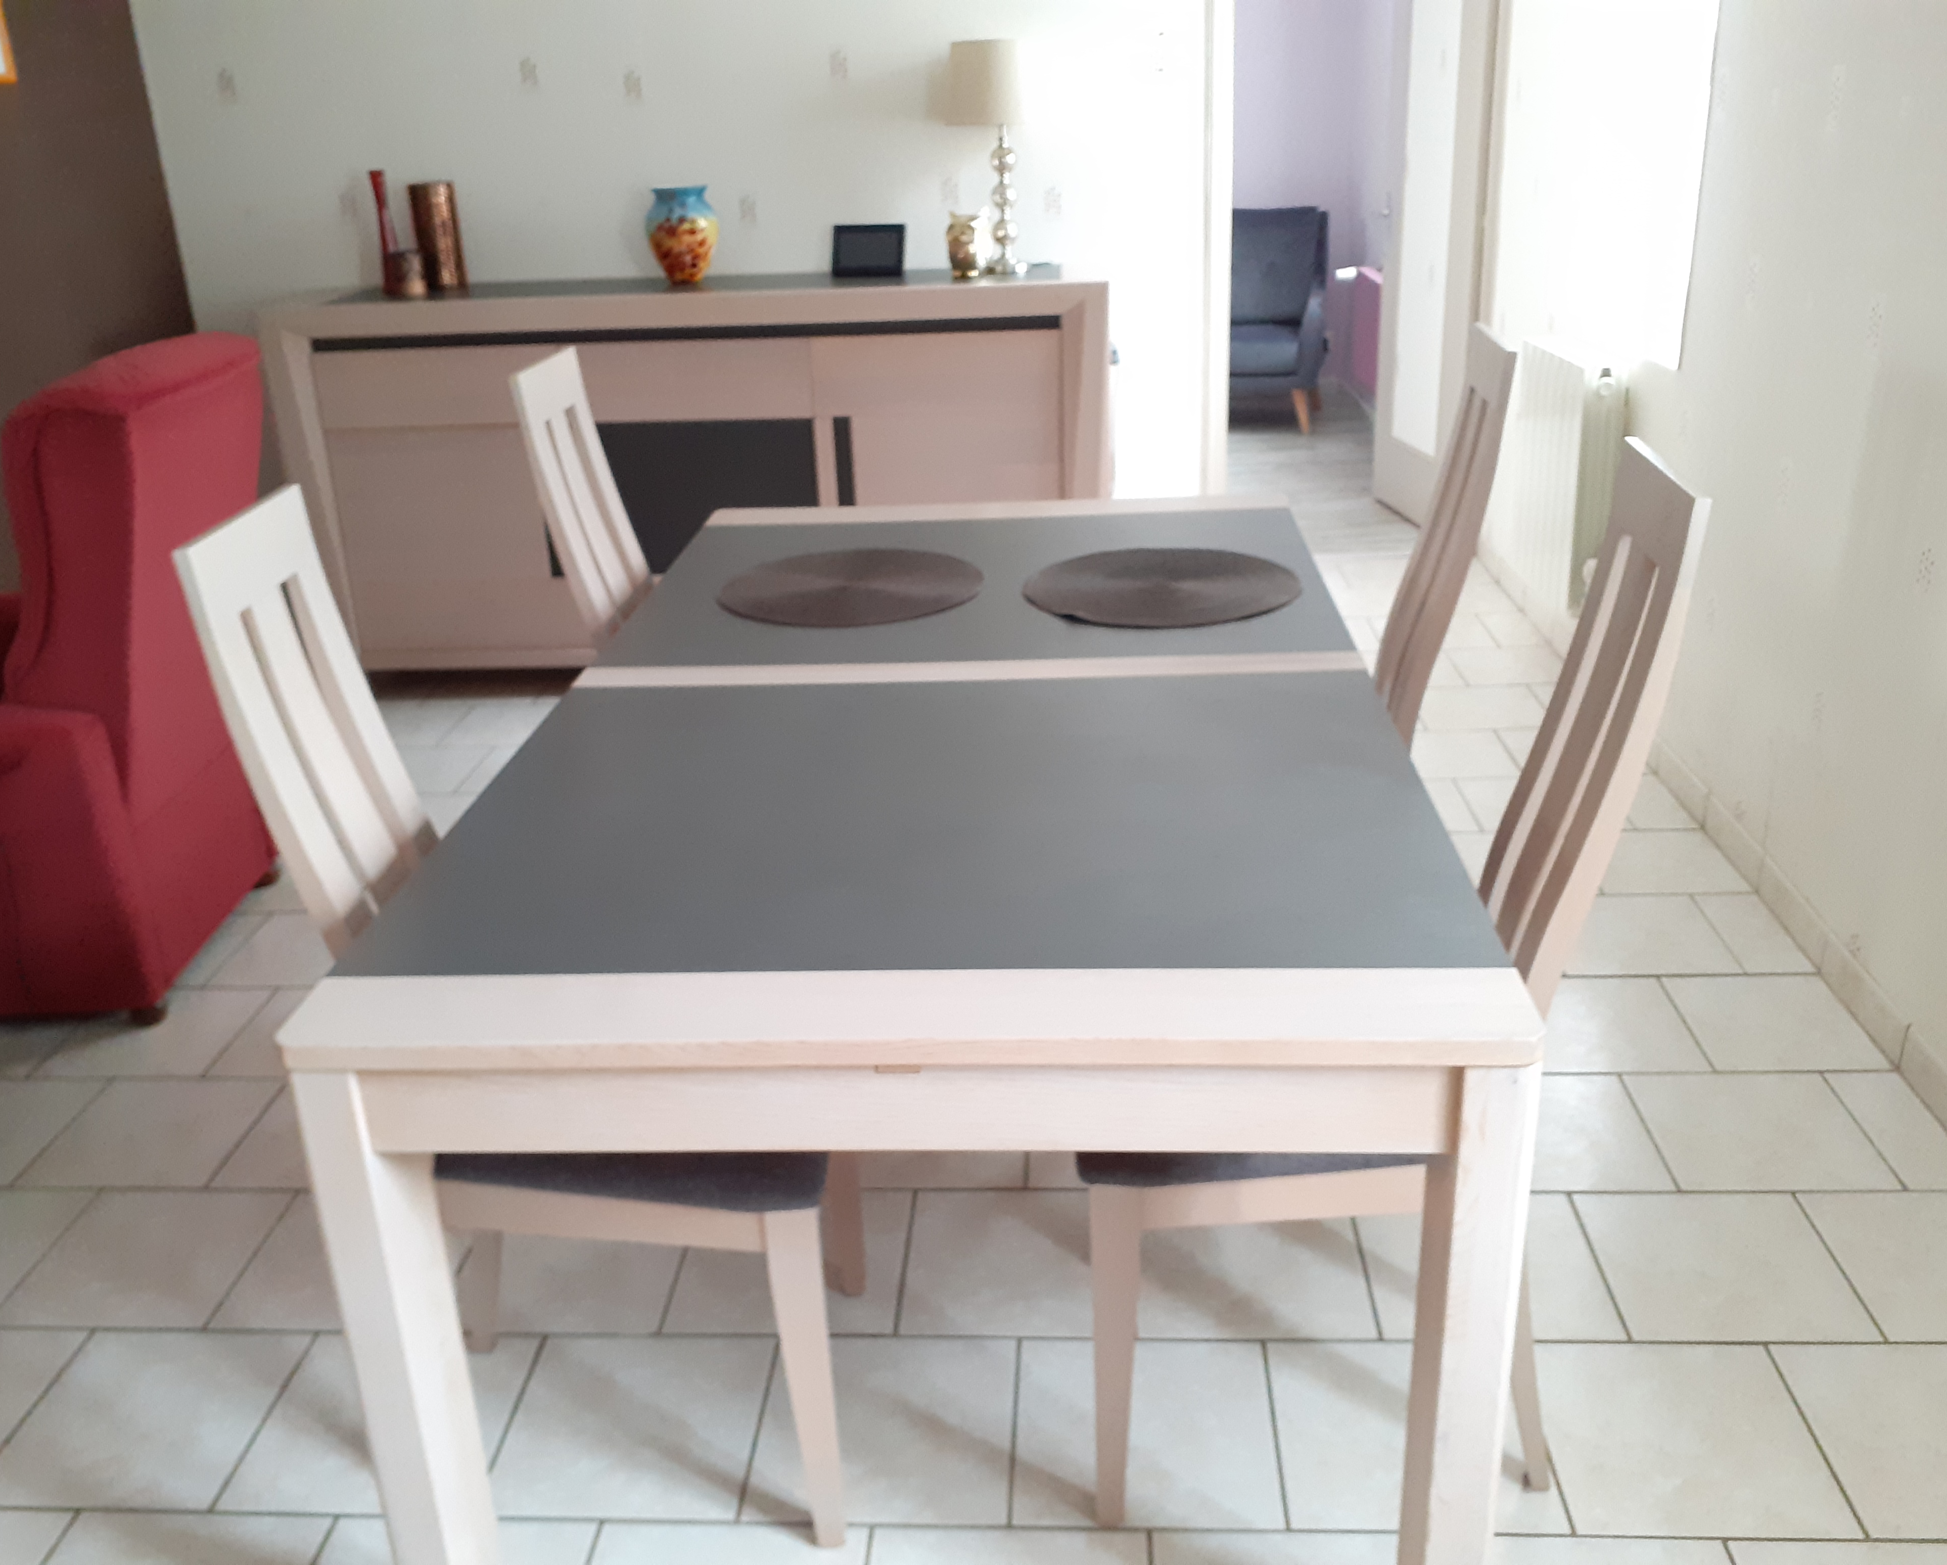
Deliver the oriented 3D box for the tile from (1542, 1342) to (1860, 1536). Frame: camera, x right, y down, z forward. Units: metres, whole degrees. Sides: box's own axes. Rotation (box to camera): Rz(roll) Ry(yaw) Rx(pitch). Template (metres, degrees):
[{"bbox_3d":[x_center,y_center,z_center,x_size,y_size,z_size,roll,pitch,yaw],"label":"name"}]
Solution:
[{"bbox_3d":[0.795,0.731,1.839,0.297,0.010,0.293,-1,23,4],"label":"tile"}]

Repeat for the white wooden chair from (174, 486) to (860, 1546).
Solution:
[{"bbox_3d":[-0.418,0.245,1.756,0.540,1.100,0.445,-1,24,3],"label":"white wooden chair"}]

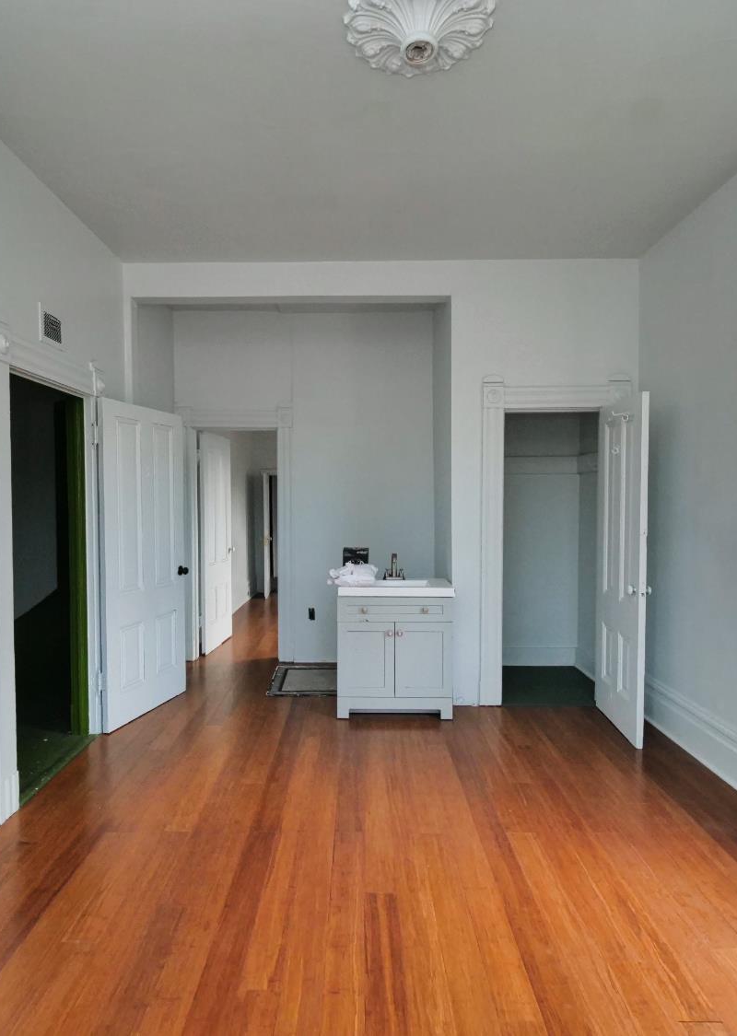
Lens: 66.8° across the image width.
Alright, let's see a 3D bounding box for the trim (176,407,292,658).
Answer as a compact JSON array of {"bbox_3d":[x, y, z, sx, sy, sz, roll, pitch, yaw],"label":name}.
[{"bbox_3d":[-1.187,0.153,5.050,1.030,2.297,0.109,0,2,0],"label":"trim"}]

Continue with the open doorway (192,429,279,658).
[{"bbox_3d":[-1.197,0.256,5.072,0.782,2.089,0.148,0,2,0],"label":"open doorway"}]

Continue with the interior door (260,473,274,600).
[{"bbox_3d":[-1.545,0.261,8.616,0.045,1.881,0.713,0,2,-2],"label":"interior door"}]

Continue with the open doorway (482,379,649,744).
[{"bbox_3d":[1.315,0.191,3.577,1.059,2.287,0.752,0,2,0],"label":"open doorway"}]

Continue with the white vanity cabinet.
[{"bbox_3d":[0.180,0.890,3.923,0.777,0.876,0.475,0,2,0],"label":"white vanity cabinet"}]

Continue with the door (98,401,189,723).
[{"bbox_3d":[-1.515,0.293,3.824,0.045,2.064,0.812,0,2,15],"label":"door"}]

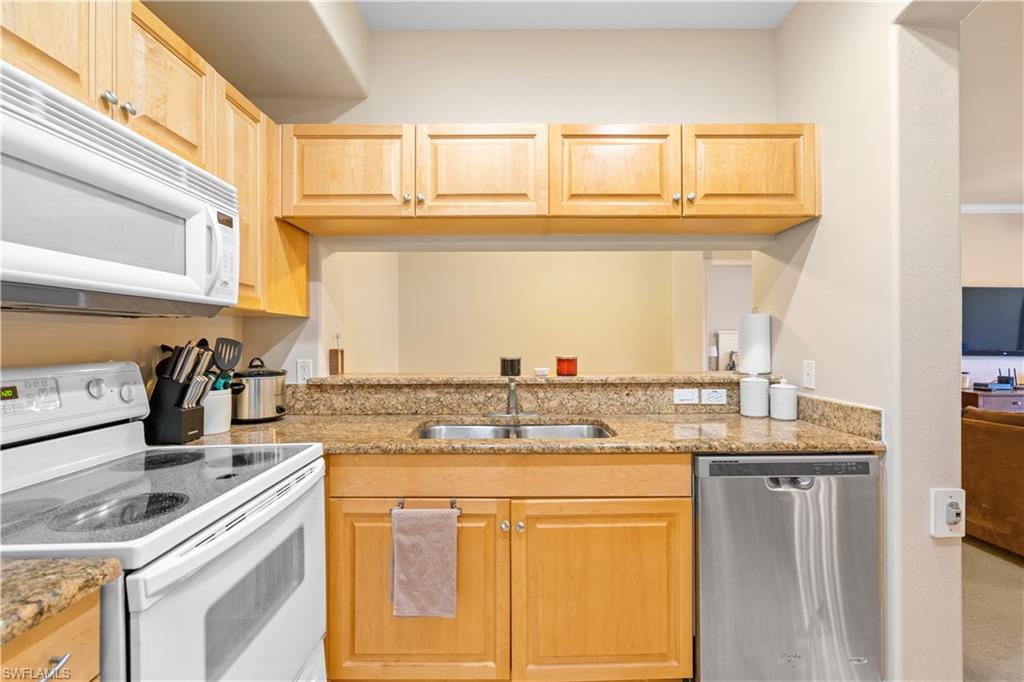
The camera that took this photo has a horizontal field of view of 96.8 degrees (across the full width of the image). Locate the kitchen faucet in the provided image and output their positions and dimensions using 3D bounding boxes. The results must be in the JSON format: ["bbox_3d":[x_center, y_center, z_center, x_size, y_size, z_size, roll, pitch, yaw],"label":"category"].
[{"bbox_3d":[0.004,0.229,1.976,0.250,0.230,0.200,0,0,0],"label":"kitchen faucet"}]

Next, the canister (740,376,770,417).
[{"bbox_3d":[1.096,0.248,2.054,0.117,0.183,0.117,0,0,0],"label":"canister"}]

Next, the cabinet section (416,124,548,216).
[{"bbox_3d":[-0.121,-0.684,1.985,0.535,0.375,0.315,0,0,0],"label":"cabinet section"}]

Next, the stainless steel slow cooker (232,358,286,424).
[{"bbox_3d":[-1.095,0.205,1.950,0.245,0.265,0.310,0,0,10],"label":"stainless steel slow cooker"}]

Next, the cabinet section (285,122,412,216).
[{"bbox_3d":[-0.656,-0.684,1.985,0.535,0.375,0.315,0,0,0],"label":"cabinet section"}]

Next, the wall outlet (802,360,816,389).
[{"bbox_3d":[1.237,0.141,1.891,0.009,0.114,0.072,0,0,0],"label":"wall outlet"}]

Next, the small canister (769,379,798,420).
[{"bbox_3d":[1.188,0.253,1.987,0.104,0.173,0.104,0,0,0],"label":"small canister"}]

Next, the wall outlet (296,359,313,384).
[{"bbox_3d":[-0.963,0.145,2.115,0.070,0.113,0.009,0,0,0],"label":"wall outlet"}]

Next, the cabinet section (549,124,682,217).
[{"bbox_3d":[0.416,-0.684,1.985,0.537,0.375,0.315,0,0,0],"label":"cabinet section"}]

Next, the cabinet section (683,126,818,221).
[{"bbox_3d":[0.960,-0.684,1.985,0.550,0.378,0.315,0,0,0],"label":"cabinet section"}]

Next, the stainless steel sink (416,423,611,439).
[{"bbox_3d":[0.013,0.445,1.777,0.735,0.190,0.375,0,0,0],"label":"stainless steel sink"}]

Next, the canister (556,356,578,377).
[{"bbox_3d":[0.264,0.120,2.161,0.094,0.090,0.094,0,0,0],"label":"canister"}]

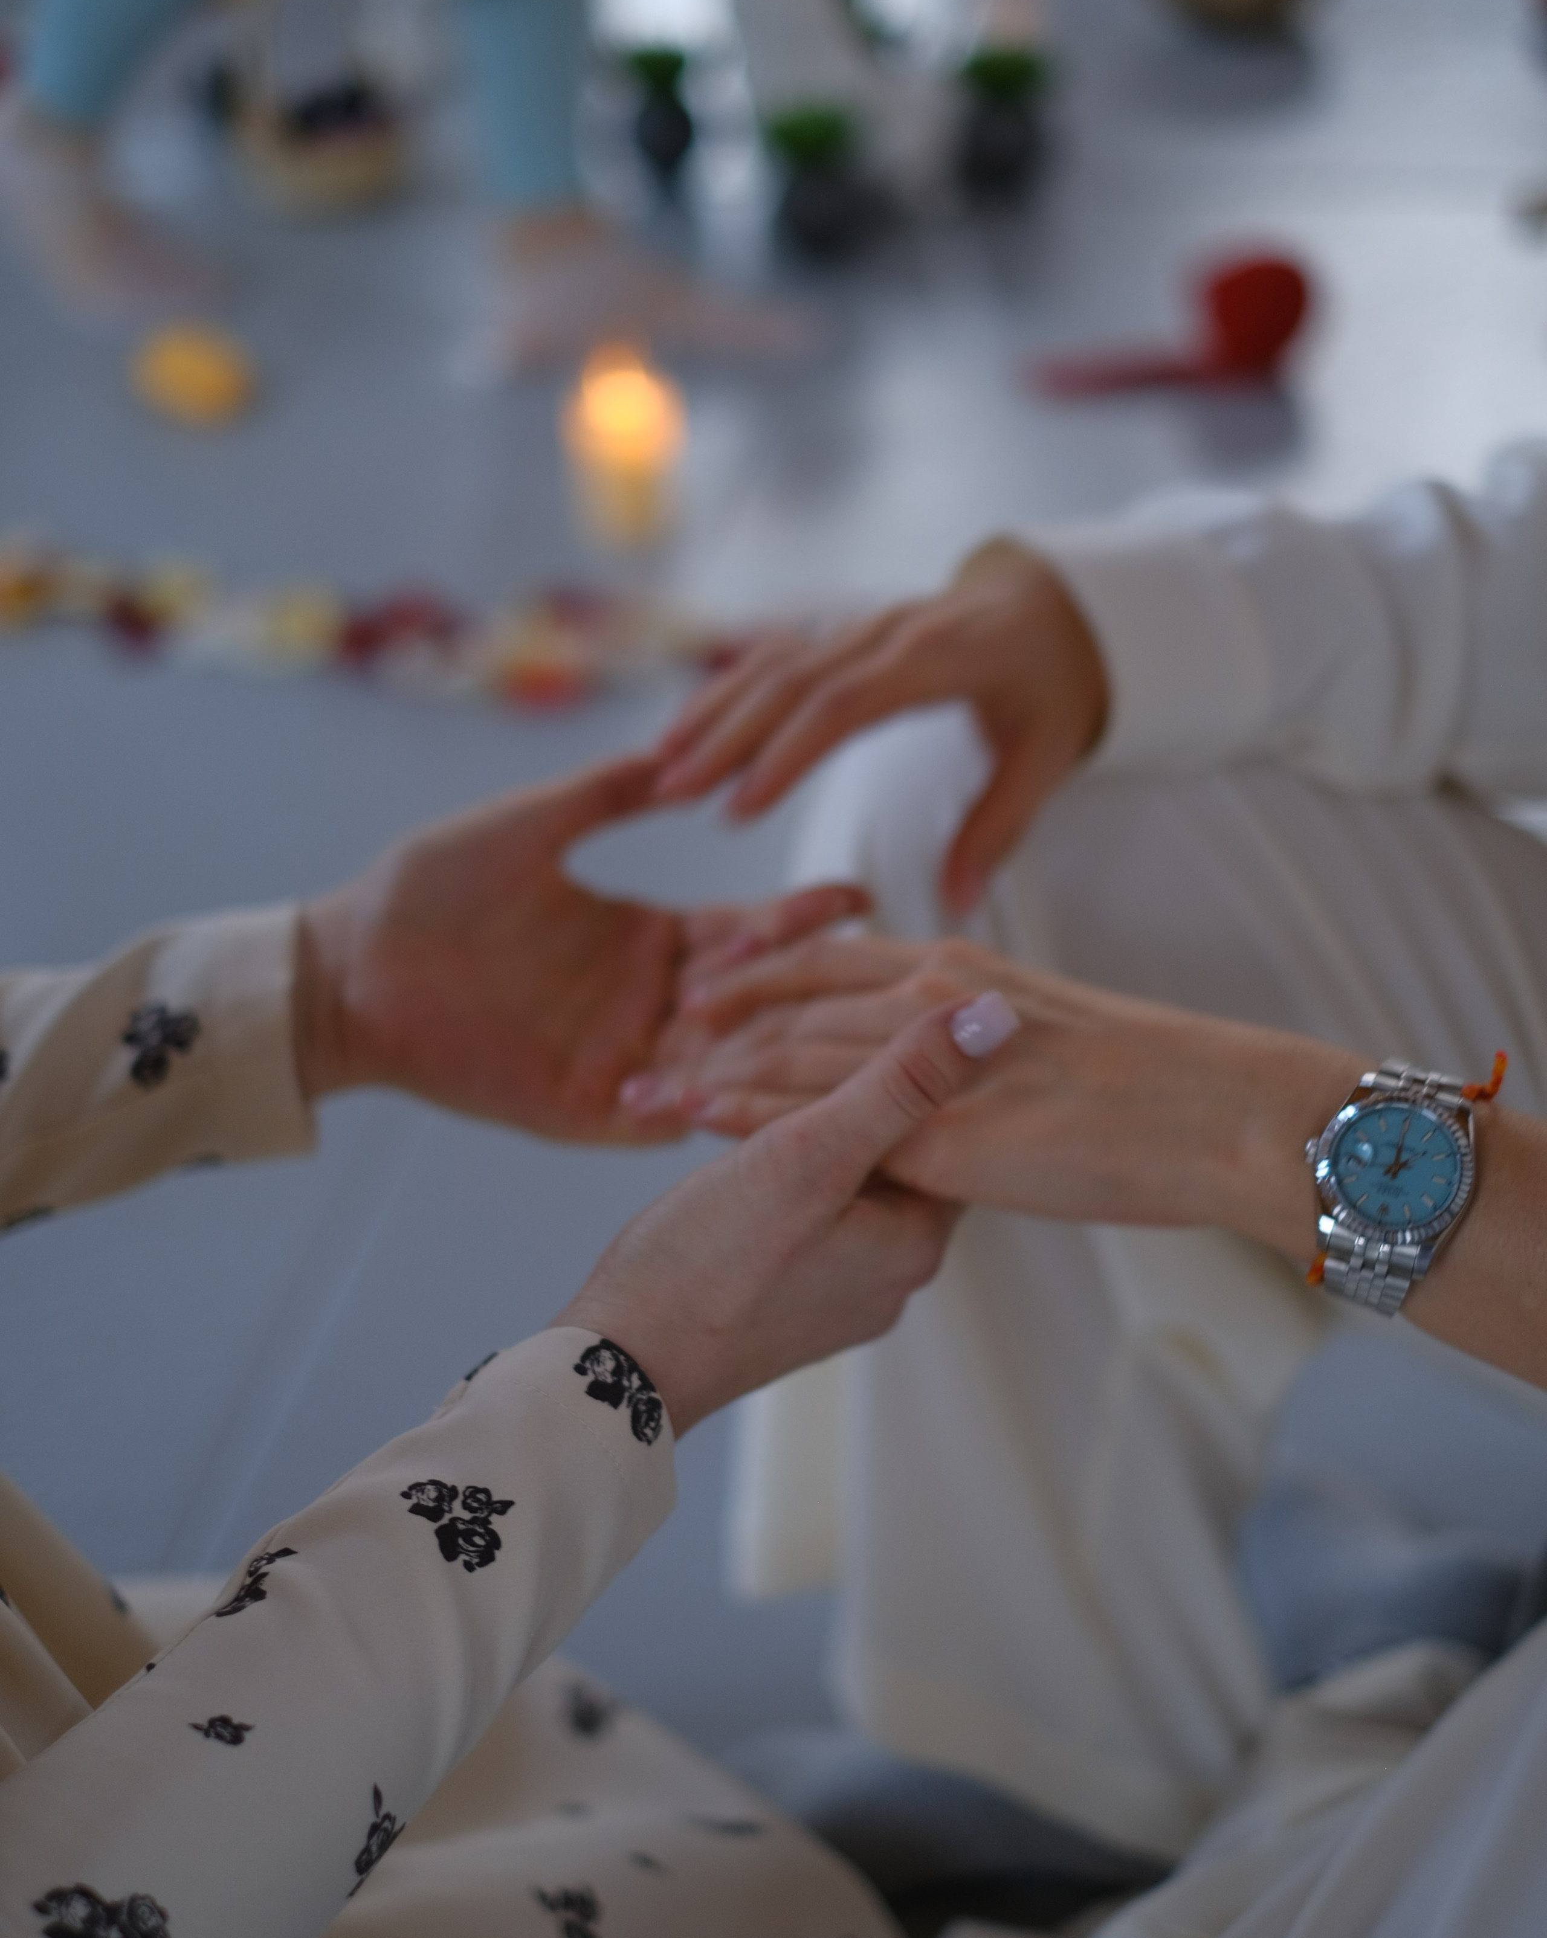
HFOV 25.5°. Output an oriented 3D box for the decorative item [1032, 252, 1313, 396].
[{"bbox_3d":[0.300,-0.490,2.581,0.195,0.080,0.100,0,27,0],"label":"decorative item"}]

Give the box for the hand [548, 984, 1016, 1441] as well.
[{"bbox_3d":[0.005,0.056,0.800,0.140,0.068,0.075,-42,11,-18],"label":"hand"}]

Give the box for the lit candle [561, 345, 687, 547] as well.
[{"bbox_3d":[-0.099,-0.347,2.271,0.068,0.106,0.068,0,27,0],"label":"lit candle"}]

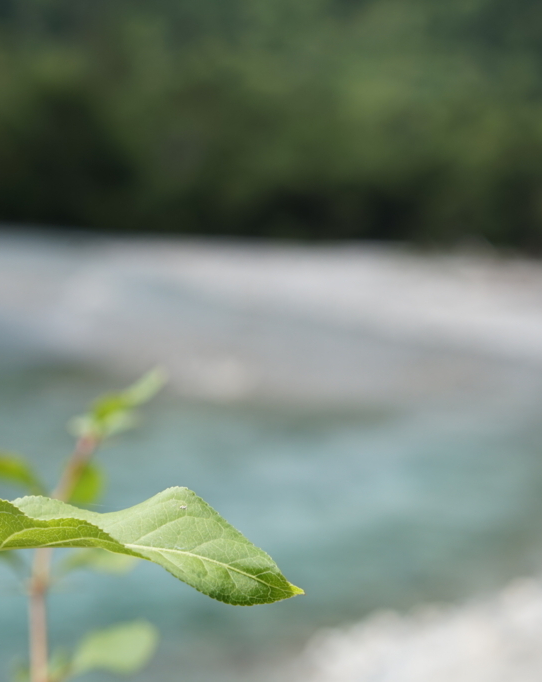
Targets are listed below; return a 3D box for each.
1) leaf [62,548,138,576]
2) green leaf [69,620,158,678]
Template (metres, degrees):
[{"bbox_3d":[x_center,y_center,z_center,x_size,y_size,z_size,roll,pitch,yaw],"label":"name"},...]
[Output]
[{"bbox_3d":[-0.064,0.080,0.780,0.031,0.013,0.018,-1,4,-23],"label":"leaf"},{"bbox_3d":[-0.057,0.111,0.770,0.034,0.021,0.019,-1,4,-23],"label":"green leaf"}]

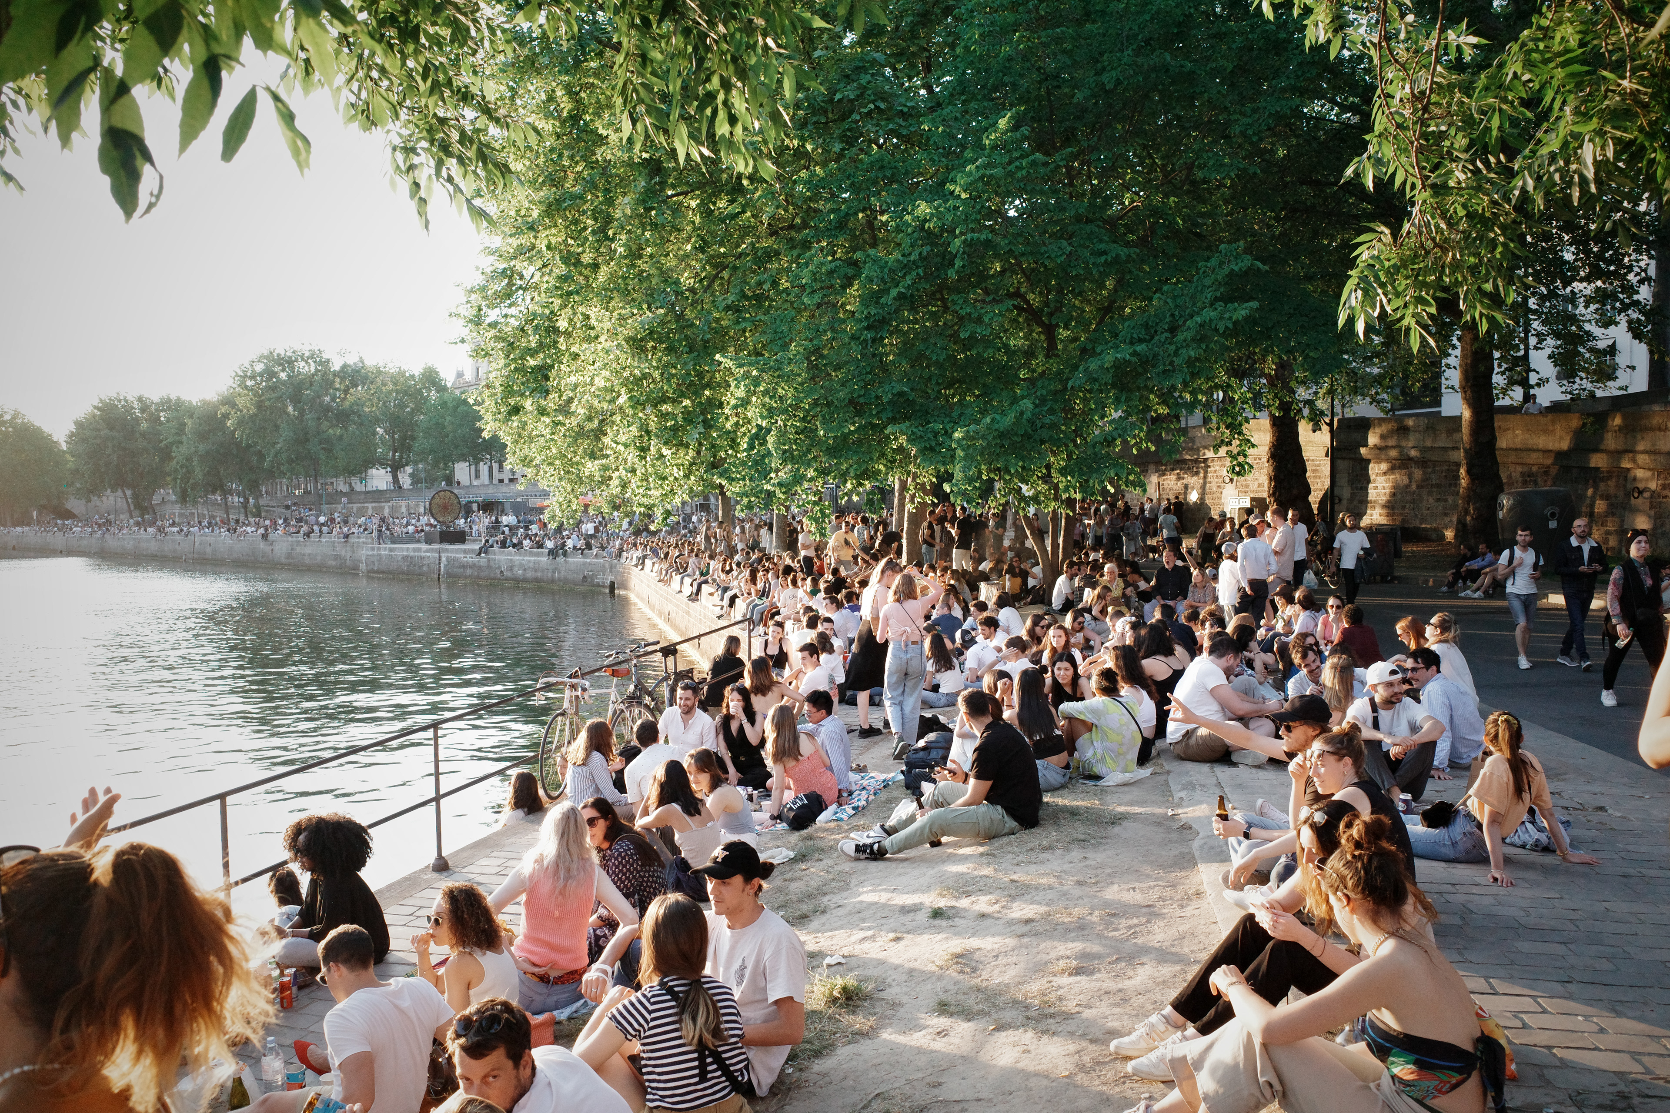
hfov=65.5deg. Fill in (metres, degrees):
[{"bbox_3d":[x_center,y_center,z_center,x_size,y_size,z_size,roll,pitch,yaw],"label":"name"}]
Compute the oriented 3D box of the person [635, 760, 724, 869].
[{"bbox_3d":[-1.046,1.660,8.300,0.640,0.760,0.480,2,4,44],"label":"person"}]

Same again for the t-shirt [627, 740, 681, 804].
[{"bbox_3d":[-1.219,1.469,8.700,0.440,0.520,0.330,1,3,37],"label":"t-shirt"}]

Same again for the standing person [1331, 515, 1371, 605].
[{"bbox_3d":[8.513,0.161,21.400,0.600,1.770,0.420,0,3,7],"label":"standing person"}]

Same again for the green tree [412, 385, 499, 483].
[{"bbox_3d":[-31.995,-9.947,110.000,7.800,8.800,7.600,-1,2,-18],"label":"green tree"}]

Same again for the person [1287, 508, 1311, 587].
[{"bbox_3d":[7.480,0.104,21.000,0.480,1.770,0.340,1,2,34],"label":"person"}]

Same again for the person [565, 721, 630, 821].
[{"bbox_3d":[-1.739,1.574,9.700,0.720,0.731,0.500,-2,2,-44],"label":"person"}]

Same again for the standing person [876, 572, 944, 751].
[{"bbox_3d":[0.676,0.956,11.600,0.570,1.670,0.500,0,3,5],"label":"standing person"}]

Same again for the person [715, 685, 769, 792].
[{"bbox_3d":[-0.694,1.379,9.800,0.550,0.810,0.660,0,3,3],"label":"person"}]

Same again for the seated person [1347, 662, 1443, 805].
[{"bbox_3d":[3.711,1.175,8.600,0.610,0.890,0.680,0,2,9],"label":"seated person"}]

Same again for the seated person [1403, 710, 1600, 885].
[{"bbox_3d":[3.400,1.248,6.900,0.720,0.830,1.120,-3,4,-44],"label":"seated person"}]

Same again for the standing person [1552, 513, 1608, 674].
[{"bbox_3d":[8.825,0.433,15.400,0.580,1.780,0.480,0,2,19],"label":"standing person"}]

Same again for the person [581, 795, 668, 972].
[{"bbox_3d":[-1.018,1.564,6.200,0.630,0.810,0.500,-2,2,-30],"label":"person"}]

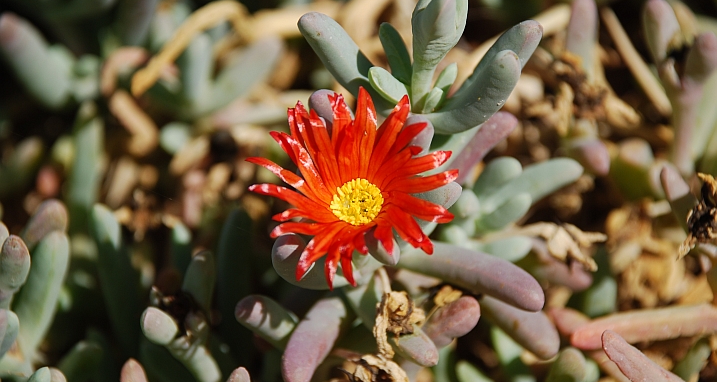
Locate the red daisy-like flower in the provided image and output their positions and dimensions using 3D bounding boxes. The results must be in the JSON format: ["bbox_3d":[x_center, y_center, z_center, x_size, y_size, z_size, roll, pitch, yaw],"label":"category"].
[{"bbox_3d":[-0.001,0.000,0.799,0.041,0.017,0.041,0,68,4],"label":"red daisy-like flower"}]

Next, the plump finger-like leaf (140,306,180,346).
[{"bbox_3d":[-0.040,0.027,0.804,0.007,0.010,0.007,-43,45,-3],"label":"plump finger-like leaf"}]

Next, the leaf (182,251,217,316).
[{"bbox_3d":[-0.031,0.019,0.815,0.006,0.016,0.006,-2,30,-2],"label":"leaf"}]

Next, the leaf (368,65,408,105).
[{"bbox_3d":[0.006,-0.019,0.758,0.004,0.012,0.003,-46,30,1],"label":"leaf"}]

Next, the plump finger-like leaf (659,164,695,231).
[{"bbox_3d":[0.063,0.002,0.795,0.005,0.018,0.004,-20,33,4],"label":"plump finger-like leaf"}]

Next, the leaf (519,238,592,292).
[{"bbox_3d":[0.041,0.016,0.829,0.014,0.006,0.006,25,90,25],"label":"leaf"}]

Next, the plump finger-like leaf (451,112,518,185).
[{"bbox_3d":[0.024,-0.008,0.780,0.005,0.020,0.005,41,18,1],"label":"plump finger-like leaf"}]

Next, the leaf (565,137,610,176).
[{"bbox_3d":[0.046,-0.008,0.810,0.006,0.005,0.015,-42,39,3],"label":"leaf"}]

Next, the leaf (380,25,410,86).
[{"bbox_3d":[0.008,-0.025,0.766,0.003,0.003,0.015,-23,75,1],"label":"leaf"}]

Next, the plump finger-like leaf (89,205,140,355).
[{"bbox_3d":[-0.050,0.019,0.834,0.008,0.032,0.007,-13,16,-4],"label":"plump finger-like leaf"}]

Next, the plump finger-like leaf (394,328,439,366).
[{"bbox_3d":[0.011,0.030,0.796,0.013,0.006,0.006,37,89,28],"label":"plump finger-like leaf"}]

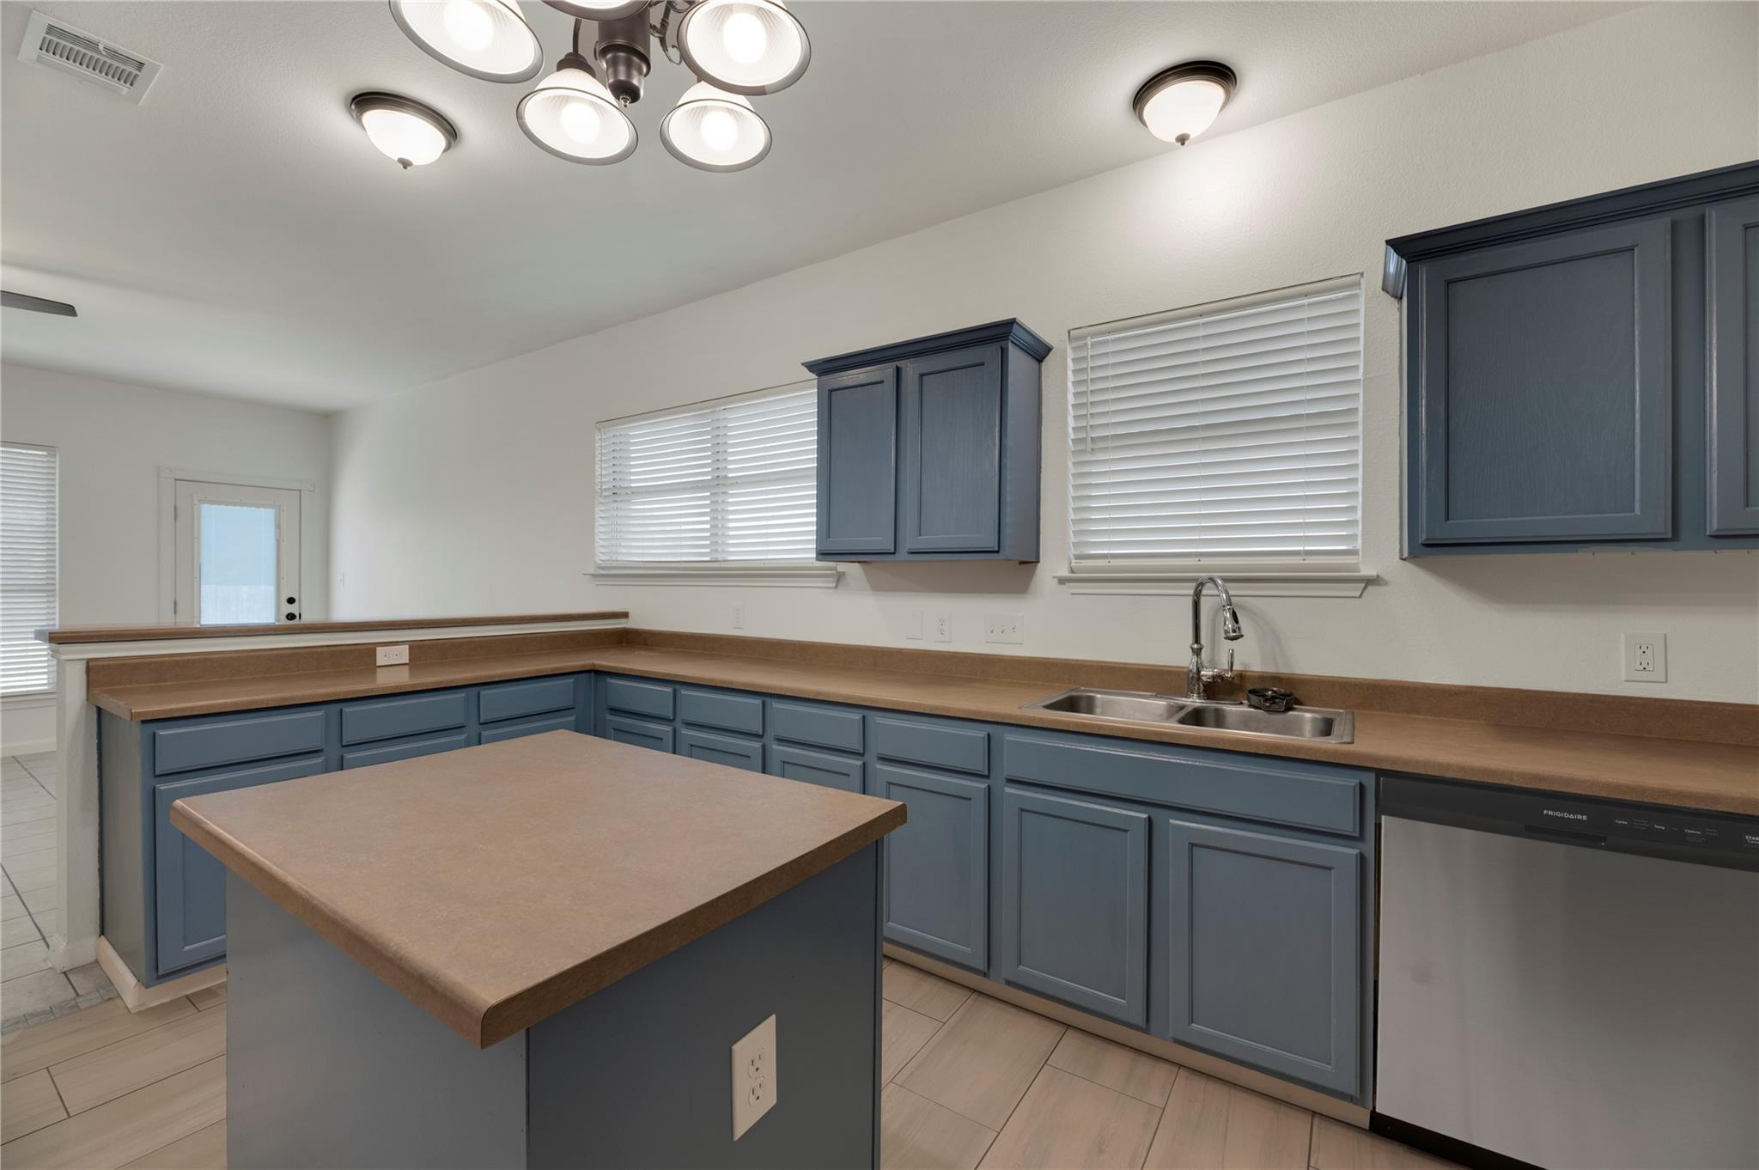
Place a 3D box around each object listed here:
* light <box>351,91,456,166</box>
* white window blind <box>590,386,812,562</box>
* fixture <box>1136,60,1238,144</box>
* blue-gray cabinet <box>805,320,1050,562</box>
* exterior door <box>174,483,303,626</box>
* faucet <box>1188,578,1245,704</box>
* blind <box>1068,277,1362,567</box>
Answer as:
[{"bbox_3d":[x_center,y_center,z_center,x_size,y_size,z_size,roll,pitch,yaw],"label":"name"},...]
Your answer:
[{"bbox_3d":[-1.525,-1.417,2.205,0.285,0.148,0.285,1,0,33],"label":"light"},{"bbox_3d":[-0.939,-0.525,3.653,1.800,0.879,0.055,1,0,33],"label":"white window blind"},{"bbox_3d":[0.922,-1.399,2.065,0.285,0.148,0.285,1,0,33],"label":"fixture"},{"bbox_3d":[0.170,-0.485,2.667,0.911,0.800,0.372,1,0,33],"label":"blue-gray cabinet"},{"bbox_3d":[-5.427,0.182,5.808,0.050,2.049,0.799,1,0,33],"label":"exterior door"},{"bbox_3d":[1.055,0.168,2.095,0.125,0.396,0.270,0,0,1],"label":"faucet"},{"bbox_3d":[1.092,-0.496,2.325,0.890,0.888,0.055,1,0,33],"label":"blind"}]

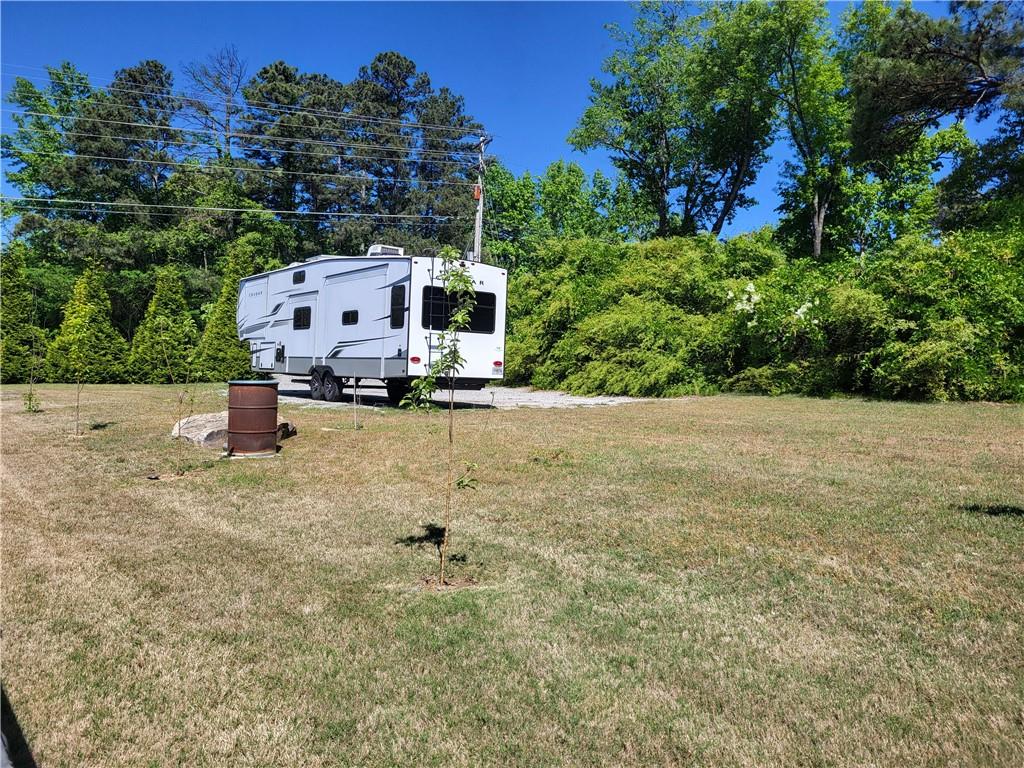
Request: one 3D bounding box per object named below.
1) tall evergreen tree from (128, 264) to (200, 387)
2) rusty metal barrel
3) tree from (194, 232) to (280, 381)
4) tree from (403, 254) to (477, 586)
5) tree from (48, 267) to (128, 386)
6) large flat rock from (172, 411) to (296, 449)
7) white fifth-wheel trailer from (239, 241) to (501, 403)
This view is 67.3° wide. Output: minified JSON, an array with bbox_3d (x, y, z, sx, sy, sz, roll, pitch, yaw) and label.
[{"bbox_3d":[-12.133,-2.066,26.700,2.500,4.100,2.500,2,1,0],"label":"tall evergreen tree"},{"bbox_3d":[-3.094,0.403,9.170,0.600,0.880,0.600,2,1,0],"label":"rusty metal barrel"},{"bbox_3d":[-10.064,-2.815,28.300,3.200,5.400,3.000,2,1,0],"label":"tree"},{"bbox_3d":[-0.418,0.184,4.500,0.450,1.960,0.420,2,1,0],"label":"tree"},{"bbox_3d":[-14.295,-2.004,25.900,2.750,3.900,2.700,2,1,0],"label":"tree"},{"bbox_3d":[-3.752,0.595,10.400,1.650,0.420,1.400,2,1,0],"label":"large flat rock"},{"bbox_3d":[-4.586,-1.568,21.348,2.500,3.980,11.700,1,1,-37],"label":"white fifth-wheel trailer"}]

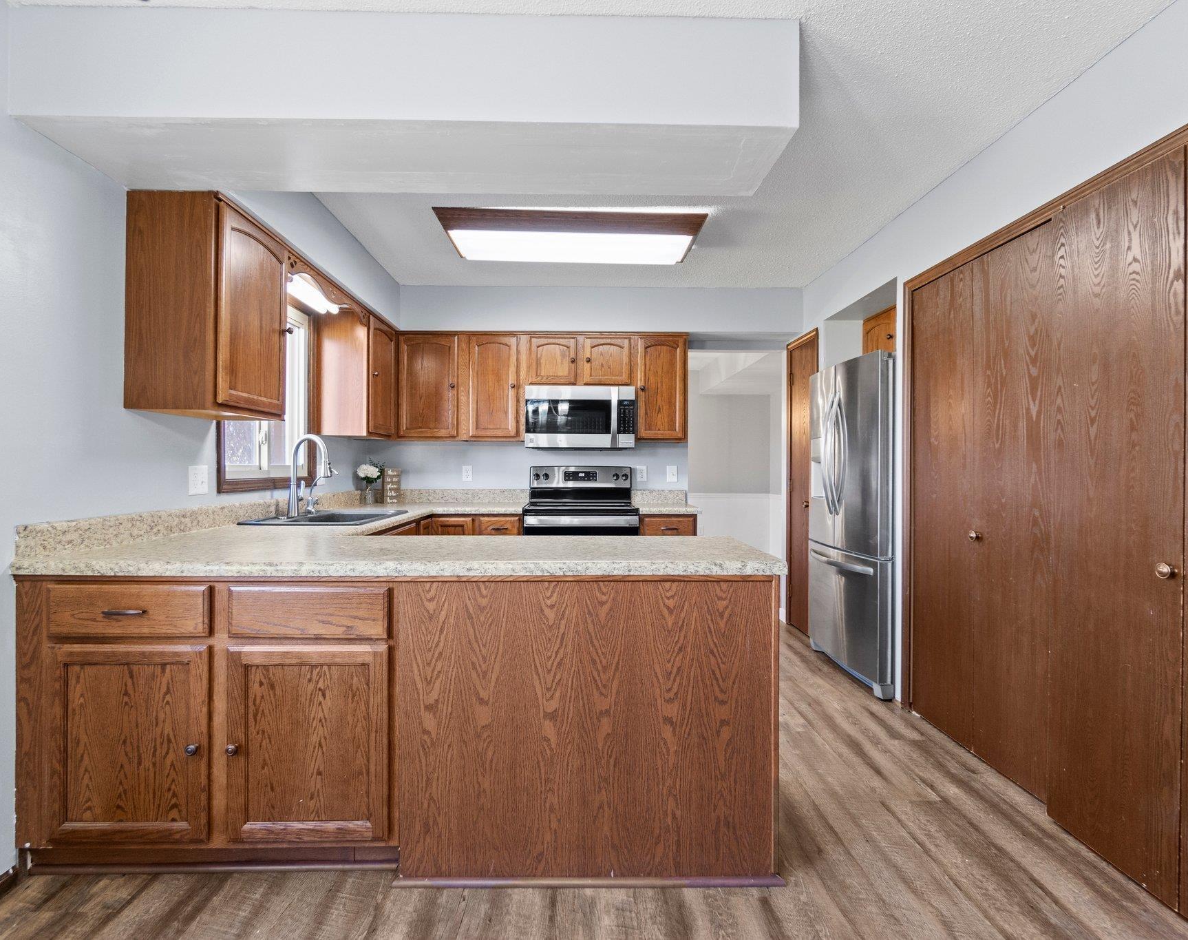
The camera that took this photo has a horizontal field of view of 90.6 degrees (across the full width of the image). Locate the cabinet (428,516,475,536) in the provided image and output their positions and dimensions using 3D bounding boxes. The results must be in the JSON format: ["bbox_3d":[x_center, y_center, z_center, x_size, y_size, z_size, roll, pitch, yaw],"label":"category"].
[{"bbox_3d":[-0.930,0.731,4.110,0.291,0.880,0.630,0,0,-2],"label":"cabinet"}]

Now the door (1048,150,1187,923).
[{"bbox_3d":[1.581,0.159,1.785,0.040,2.045,0.433,0,0,-2],"label":"door"}]

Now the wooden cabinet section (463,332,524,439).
[{"bbox_3d":[-0.713,-0.584,4.315,0.430,0.765,0.320,0,0,-1],"label":"wooden cabinet section"}]

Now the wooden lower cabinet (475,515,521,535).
[{"bbox_3d":[-0.634,0.732,4.121,0.302,0.880,0.630,0,0,-2],"label":"wooden lower cabinet"}]

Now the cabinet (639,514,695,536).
[{"bbox_3d":[0.473,0.738,4.163,0.377,0.880,0.630,0,0,-2],"label":"cabinet"}]

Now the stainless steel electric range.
[{"bbox_3d":[-0.092,0.567,4.102,0.756,1.215,0.669,0,0,-2],"label":"stainless steel electric range"}]

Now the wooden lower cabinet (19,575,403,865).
[{"bbox_3d":[-1.098,0.726,1.955,1.070,0.865,0.590,0,0,-1],"label":"wooden lower cabinet"}]

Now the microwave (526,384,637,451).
[{"bbox_3d":[-0.100,-0.365,4.270,0.760,0.430,0.400,0,0,-2],"label":"microwave"}]

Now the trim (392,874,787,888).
[{"bbox_3d":[-0.010,1.158,1.654,1.110,0.021,0.020,0,0,0],"label":"trim"}]

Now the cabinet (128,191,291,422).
[{"bbox_3d":[-1.446,-0.582,2.256,0.325,0.748,0.487,0,0,-2],"label":"cabinet"}]

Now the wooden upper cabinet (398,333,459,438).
[{"bbox_3d":[-1.165,-0.580,4.240,0.430,0.750,0.320,0,0,-2],"label":"wooden upper cabinet"}]

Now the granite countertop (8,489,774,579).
[{"bbox_3d":[-0.545,0.225,3.045,2.220,0.140,2.800,0,0,-2],"label":"granite countertop"}]

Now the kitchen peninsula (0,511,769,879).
[{"bbox_3d":[-0.550,0.700,1.965,2.170,0.940,0.640,0,0,-1],"label":"kitchen peninsula"}]

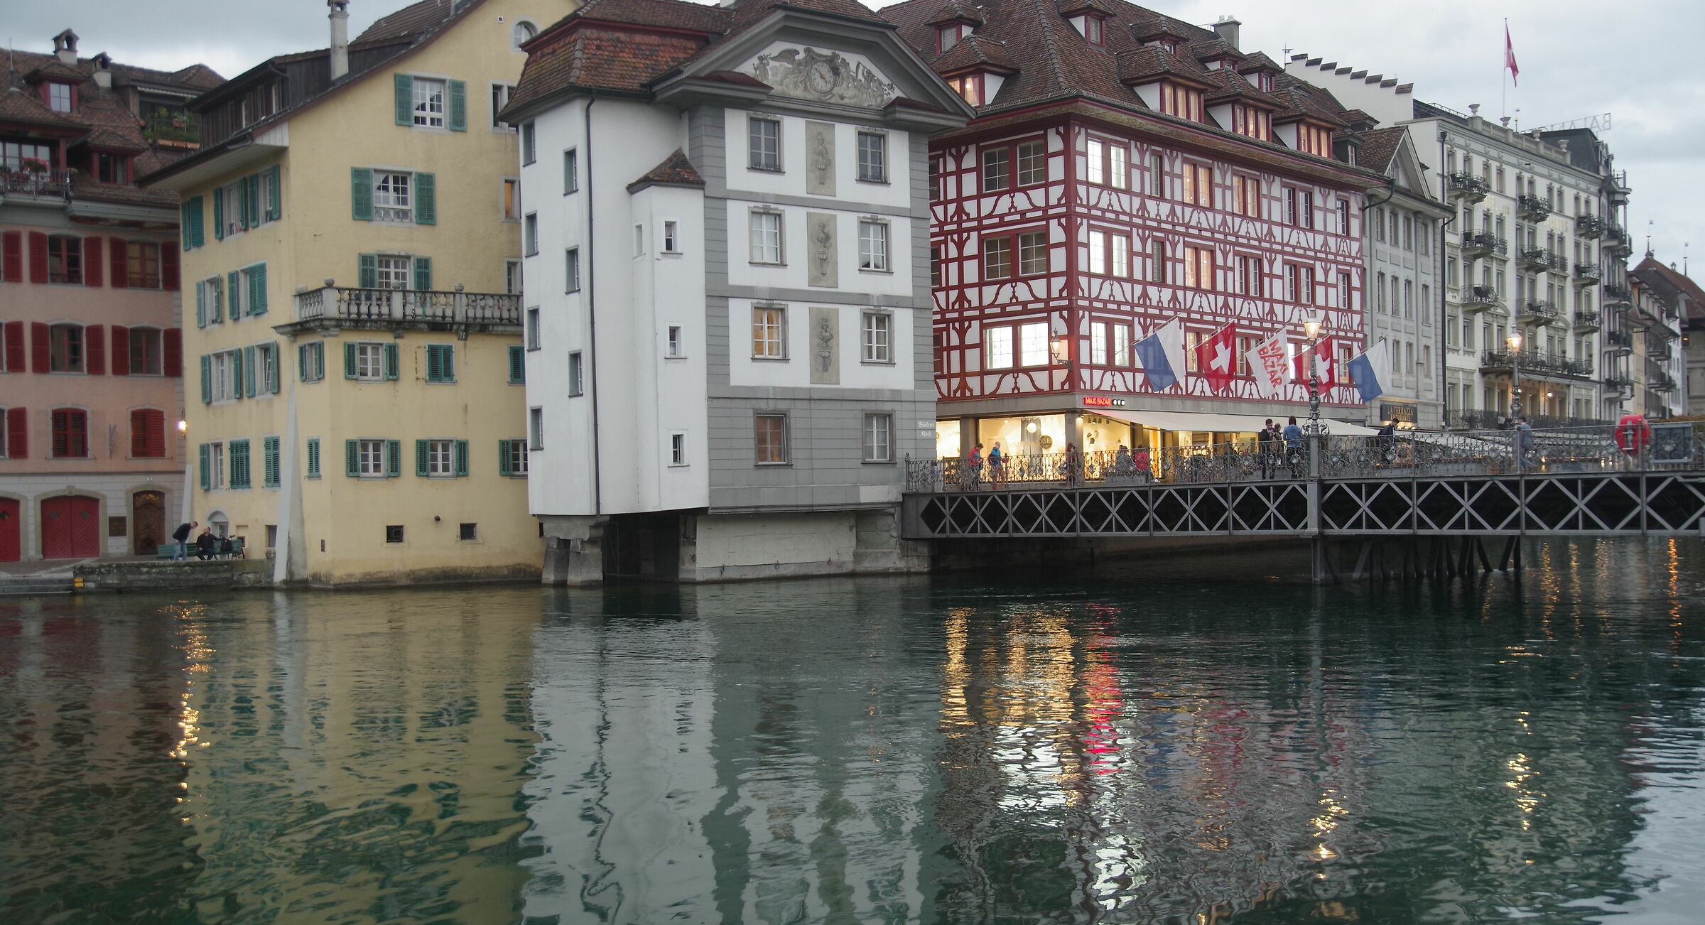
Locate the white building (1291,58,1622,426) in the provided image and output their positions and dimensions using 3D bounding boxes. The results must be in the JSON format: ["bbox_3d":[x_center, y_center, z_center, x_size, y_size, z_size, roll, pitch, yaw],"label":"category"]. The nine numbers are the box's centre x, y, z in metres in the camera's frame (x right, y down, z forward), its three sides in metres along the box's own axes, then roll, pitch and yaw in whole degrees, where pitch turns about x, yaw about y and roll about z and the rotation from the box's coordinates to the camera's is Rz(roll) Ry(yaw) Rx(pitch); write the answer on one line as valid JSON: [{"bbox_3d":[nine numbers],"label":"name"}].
[{"bbox_3d":[35.956,-11.325,110.380,17.500,25.000,28.500,-2,-1,42],"label":"white building"}]

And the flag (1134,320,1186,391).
[{"bbox_3d":[12.311,-4.265,68.211,2.360,2.800,0.300,-2,-1,42],"label":"flag"}]

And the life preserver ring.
[{"bbox_3d":[18.302,-0.644,40.007,0.240,0.932,0.860,0,-1,-43],"label":"life preserver ring"}]

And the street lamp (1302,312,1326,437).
[{"bbox_3d":[12.504,-2.422,46.231,0.540,3.398,0.540,0,-1,-43],"label":"street lamp"}]

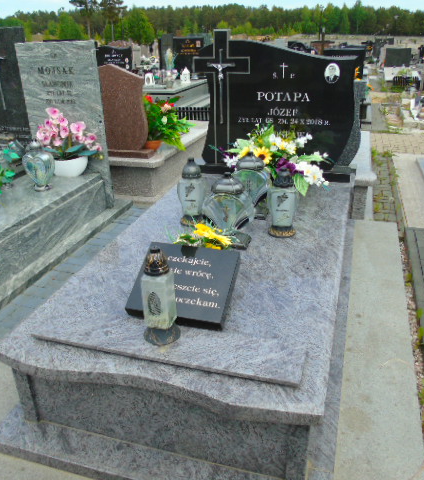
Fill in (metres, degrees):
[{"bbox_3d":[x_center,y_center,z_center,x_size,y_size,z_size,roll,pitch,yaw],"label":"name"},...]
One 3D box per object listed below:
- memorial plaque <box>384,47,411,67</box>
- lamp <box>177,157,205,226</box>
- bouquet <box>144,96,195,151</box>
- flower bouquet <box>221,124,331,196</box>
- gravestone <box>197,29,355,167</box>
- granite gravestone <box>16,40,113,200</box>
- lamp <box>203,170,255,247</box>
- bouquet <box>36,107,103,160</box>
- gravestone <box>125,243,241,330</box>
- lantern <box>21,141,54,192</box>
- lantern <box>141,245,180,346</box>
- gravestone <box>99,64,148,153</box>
[{"bbox_3d":[5.017,-4.896,12.400,0.630,0.470,0.100,6,27,16],"label":"memorial plaque"},{"bbox_3d":[-0.104,-0.262,2.445,0.150,0.352,0.150,2,26,7],"label":"lamp"},{"bbox_3d":[-0.393,-1.032,4.128,0.410,0.480,0.360,6,26,16],"label":"bouquet"},{"bbox_3d":[0.383,-0.481,2.802,0.630,0.410,0.340,6,27,16],"label":"flower bouquet"},{"bbox_3d":[0.454,-0.970,3.230,1.150,0.920,0.140,6,26,16],"label":"gravestone"},{"bbox_3d":[-1.105,-0.845,3.530,0.640,1.220,0.100,6,27,16],"label":"granite gravestone"},{"bbox_3d":[0.077,-0.153,2.264,0.235,0.370,0.120,8,27,21],"label":"lamp"},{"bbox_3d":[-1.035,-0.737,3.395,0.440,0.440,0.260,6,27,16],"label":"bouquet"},{"bbox_3d":[-0.101,0.165,1.730,0.360,0.050,0.300,6,54,16],"label":"gravestone"},{"bbox_3d":[-1.266,-0.549,3.376,0.180,0.350,0.120,3,25,9],"label":"lantern"},{"bbox_3d":[-0.177,0.175,1.533,0.126,0.344,0.126,6,27,16],"label":"lantern"},{"bbox_3d":[-0.841,-1.126,4.029,0.670,0.765,0.150,6,26,16],"label":"gravestone"}]

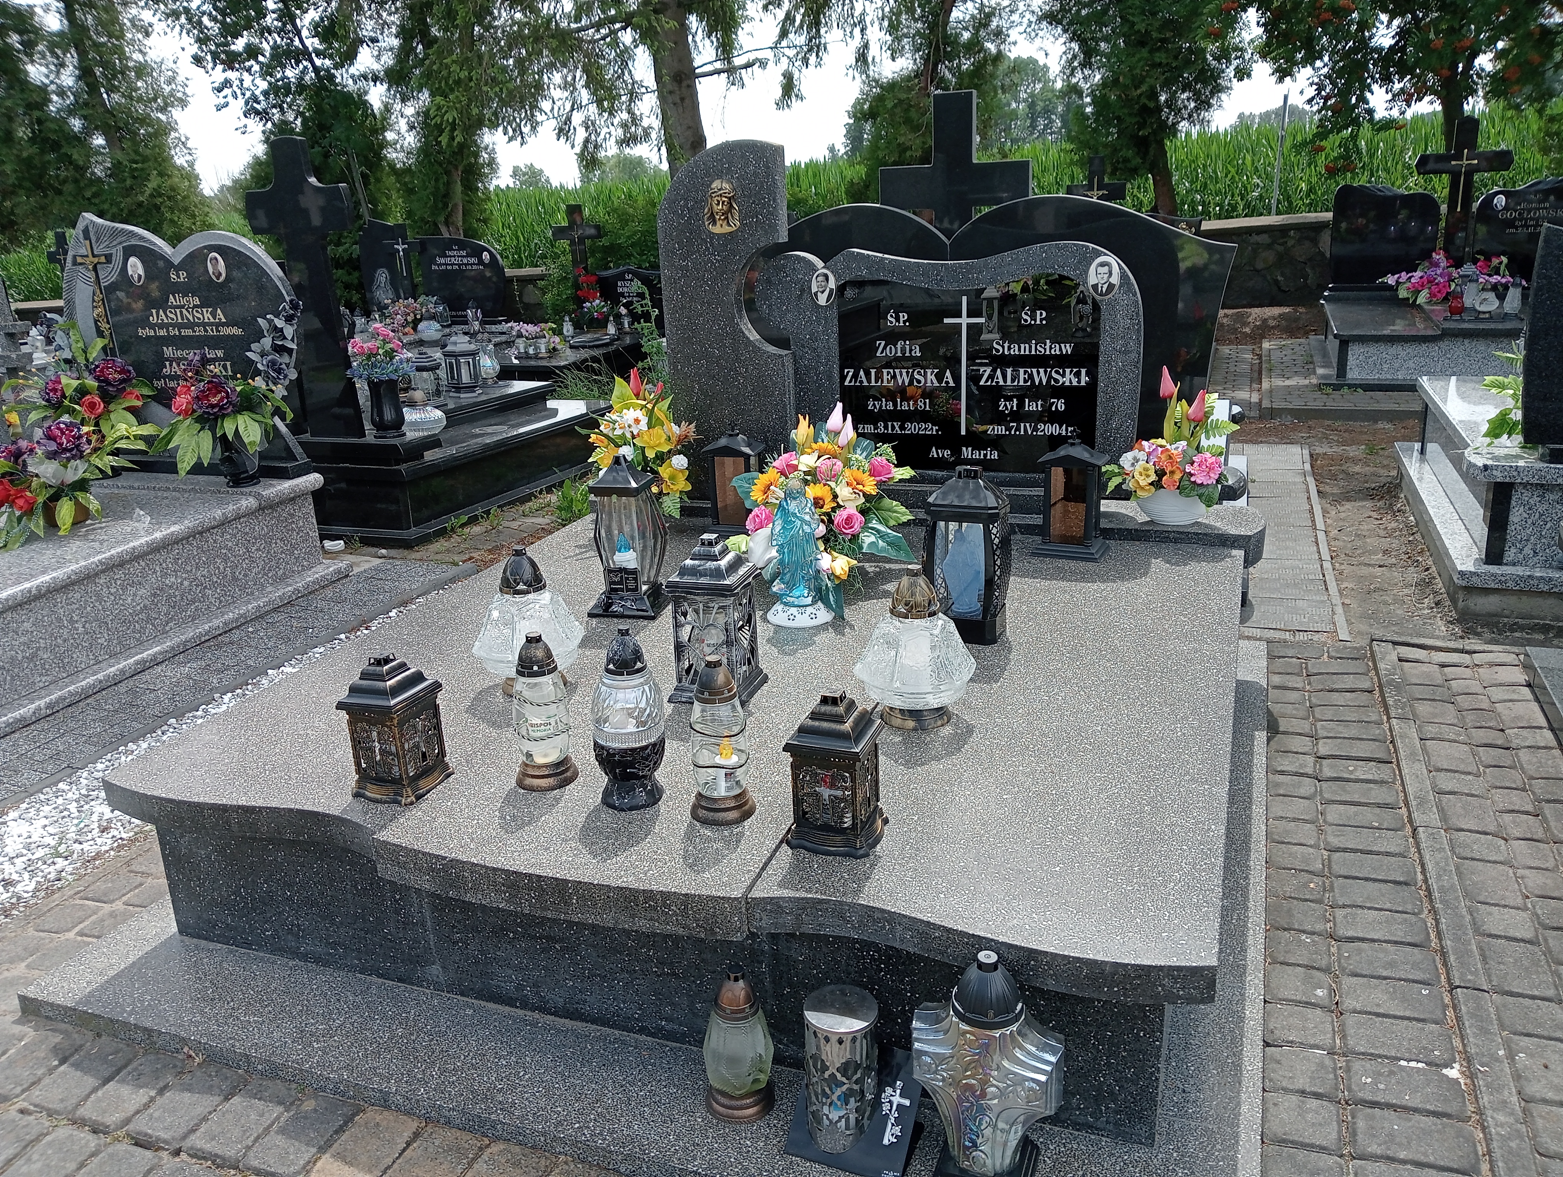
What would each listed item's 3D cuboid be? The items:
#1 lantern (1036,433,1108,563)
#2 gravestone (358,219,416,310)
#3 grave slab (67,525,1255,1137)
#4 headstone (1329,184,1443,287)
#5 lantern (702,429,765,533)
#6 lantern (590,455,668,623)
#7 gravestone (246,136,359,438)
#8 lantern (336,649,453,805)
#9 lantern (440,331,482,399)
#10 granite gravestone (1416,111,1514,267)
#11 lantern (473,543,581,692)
[{"bbox_3d":[0.825,-0.269,3.572,0.186,0.332,0.172,7,20,24],"label":"lantern"},{"bbox_3d":[-2.696,-2.218,8.796,0.436,0.662,0.098,5,19,19],"label":"gravestone"},{"bbox_3d":[-0.003,0.290,3.015,2.020,0.322,2.090,5,20,20],"label":"grave slab"},{"bbox_3d":[4.441,-2.599,9.322,0.741,0.718,0.090,3,19,16],"label":"headstone"},{"bbox_3d":[-0.137,-0.346,3.938,0.184,0.310,0.170,6,20,21],"label":"lantern"},{"bbox_3d":[-0.379,-0.143,3.212,0.180,0.401,0.180,2,19,12],"label":"lantern"},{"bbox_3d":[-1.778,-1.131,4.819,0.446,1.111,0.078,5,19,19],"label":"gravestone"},{"bbox_3d":[-0.709,0.242,2.315,0.132,0.261,0.132,5,20,21],"label":"lantern"},{"bbox_3d":[-1.541,-1.087,6.089,0.186,0.289,0.186,5,19,19],"label":"lantern"},{"bbox_3d":[4.558,-2.598,8.495,0.588,1.083,0.098,5,19,19],"label":"granite gravestone"},{"bbox_3d":[-0.500,0.054,2.546,0.211,0.291,0.211,-2,18,1],"label":"lantern"}]

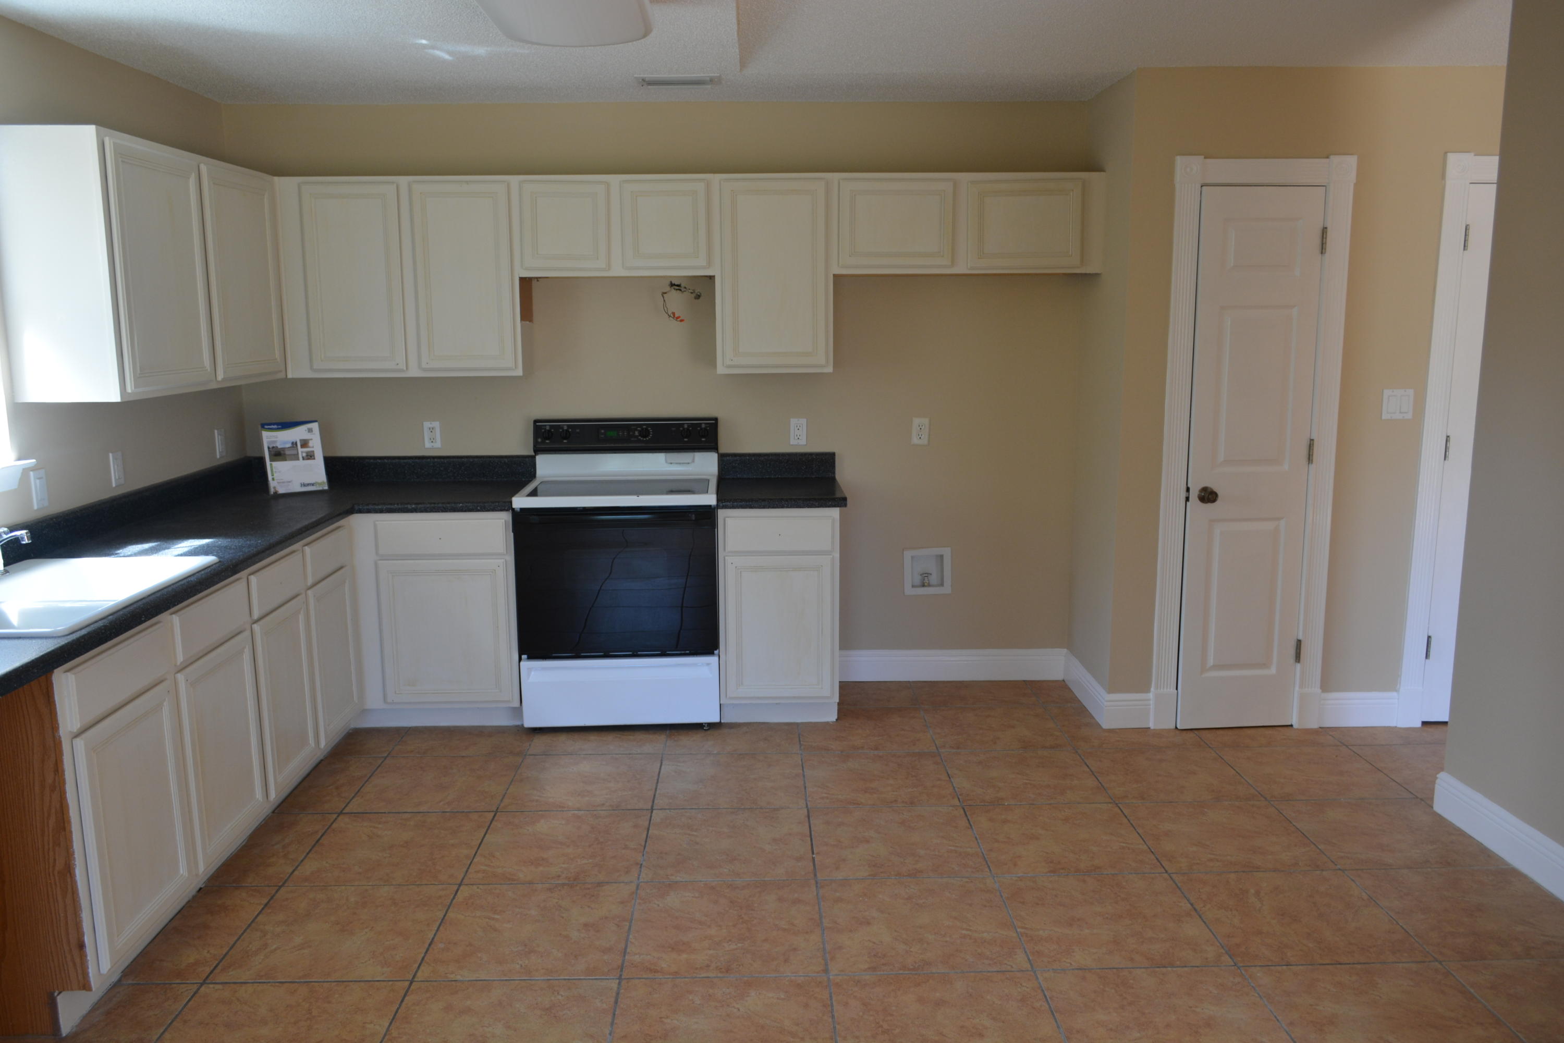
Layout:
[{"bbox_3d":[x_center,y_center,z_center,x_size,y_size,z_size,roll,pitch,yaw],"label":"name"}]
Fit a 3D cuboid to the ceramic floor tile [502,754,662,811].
[{"bbox_3d":[-0.679,0.908,4.070,0.500,0.015,0.500,-1,9,-1],"label":"ceramic floor tile"}]

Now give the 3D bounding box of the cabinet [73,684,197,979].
[{"bbox_3d":[-1.842,0.727,2.806,0.590,0.595,0.427,-1,10,-1],"label":"cabinet"}]

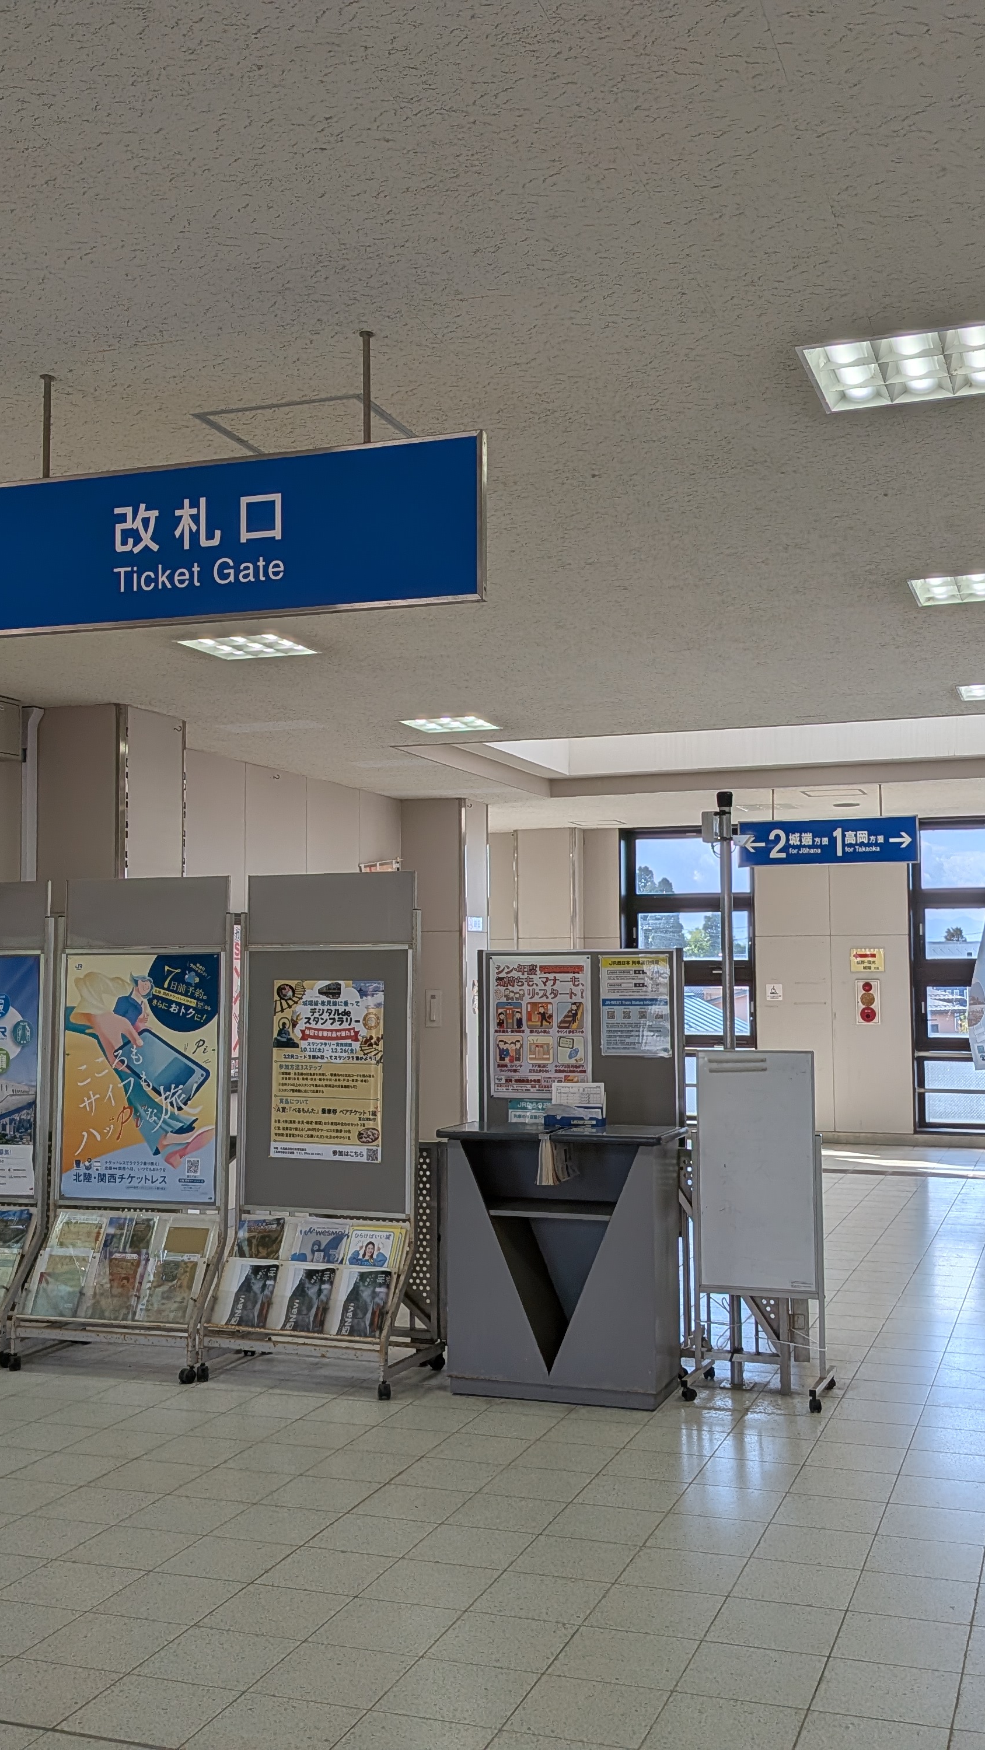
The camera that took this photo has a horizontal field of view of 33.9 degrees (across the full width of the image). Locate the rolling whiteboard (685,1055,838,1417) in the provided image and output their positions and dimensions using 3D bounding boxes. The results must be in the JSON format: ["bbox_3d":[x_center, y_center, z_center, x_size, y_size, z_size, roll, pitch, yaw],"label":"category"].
[{"bbox_3d":[1.005,1.318,6.146,0.510,1.283,0.400,-2,-4,20],"label":"rolling whiteboard"}]

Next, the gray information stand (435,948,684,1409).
[{"bbox_3d":[0.298,1.131,6.280,0.880,1.690,0.550,-2,-4,20],"label":"gray information stand"}]

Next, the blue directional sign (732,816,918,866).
[{"bbox_3d":[2.629,-0.254,12.701,1.385,0.350,0.100,-2,-4,20],"label":"blue directional sign"}]

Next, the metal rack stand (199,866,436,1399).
[{"bbox_3d":[-0.708,0.999,6.514,0.840,2.010,0.530,-2,-4,20],"label":"metal rack stand"}]

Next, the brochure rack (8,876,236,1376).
[{"bbox_3d":[-1.512,1.024,6.803,0.830,2.020,0.530,-2,-4,20],"label":"brochure rack"}]

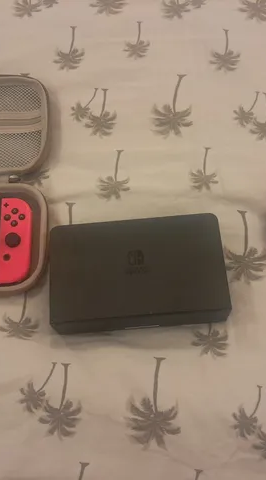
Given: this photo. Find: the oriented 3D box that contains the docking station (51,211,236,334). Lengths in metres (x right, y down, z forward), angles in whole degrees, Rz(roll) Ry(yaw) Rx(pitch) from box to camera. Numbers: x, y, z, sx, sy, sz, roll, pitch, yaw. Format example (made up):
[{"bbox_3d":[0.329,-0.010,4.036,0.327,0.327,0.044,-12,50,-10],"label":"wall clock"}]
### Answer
[{"bbox_3d":[0.006,0.036,0.519,0.173,0.052,0.104,-5,66,1],"label":"docking station"}]

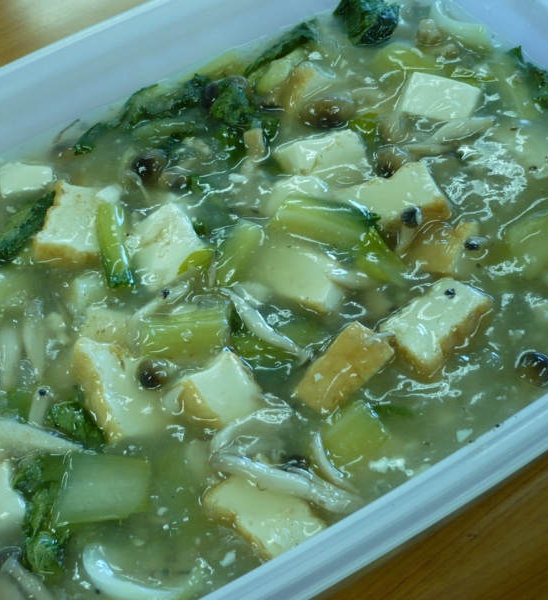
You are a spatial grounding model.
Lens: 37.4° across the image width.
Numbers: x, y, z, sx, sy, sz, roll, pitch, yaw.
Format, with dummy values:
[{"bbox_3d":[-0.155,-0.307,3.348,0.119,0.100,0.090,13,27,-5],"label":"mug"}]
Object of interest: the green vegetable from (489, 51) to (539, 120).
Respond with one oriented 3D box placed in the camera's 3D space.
[{"bbox_3d":[0.137,-0.122,0.464,0.017,0.012,0.036,-15,60,-3],"label":"green vegetable"}]

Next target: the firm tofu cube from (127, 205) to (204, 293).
[{"bbox_3d":[-0.050,-0.021,0.394,0.027,0.024,0.033,-37,65,-16],"label":"firm tofu cube"}]

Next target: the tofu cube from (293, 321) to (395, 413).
[{"bbox_3d":[0.028,0.031,0.320,0.038,0.021,0.020,-41,61,-17],"label":"tofu cube"}]

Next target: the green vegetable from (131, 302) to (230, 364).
[{"bbox_3d":[-0.041,0.018,0.370,0.038,0.015,0.022,-9,60,-1],"label":"green vegetable"}]

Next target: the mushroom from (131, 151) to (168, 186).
[{"bbox_3d":[-0.069,-0.074,0.450,0.017,0.013,0.016,-3,60,4],"label":"mushroom"}]

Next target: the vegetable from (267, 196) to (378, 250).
[{"bbox_3d":[0.025,-0.040,0.424,0.053,0.012,0.019,14,63,13],"label":"vegetable"}]

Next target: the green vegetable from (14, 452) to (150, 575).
[{"bbox_3d":[-0.070,0.080,0.301,0.047,0.014,0.040,-5,57,5],"label":"green vegetable"}]

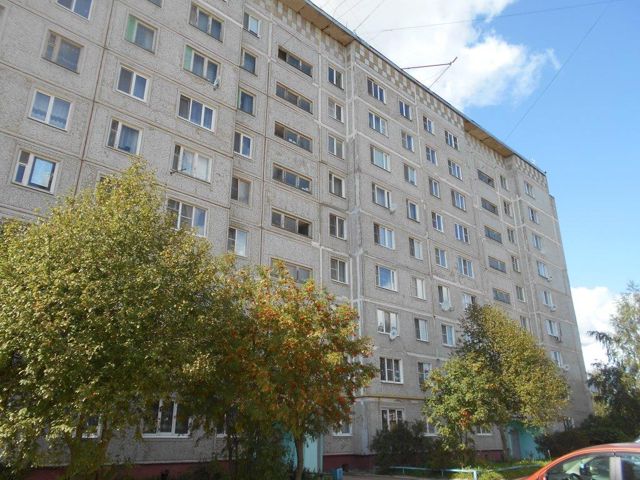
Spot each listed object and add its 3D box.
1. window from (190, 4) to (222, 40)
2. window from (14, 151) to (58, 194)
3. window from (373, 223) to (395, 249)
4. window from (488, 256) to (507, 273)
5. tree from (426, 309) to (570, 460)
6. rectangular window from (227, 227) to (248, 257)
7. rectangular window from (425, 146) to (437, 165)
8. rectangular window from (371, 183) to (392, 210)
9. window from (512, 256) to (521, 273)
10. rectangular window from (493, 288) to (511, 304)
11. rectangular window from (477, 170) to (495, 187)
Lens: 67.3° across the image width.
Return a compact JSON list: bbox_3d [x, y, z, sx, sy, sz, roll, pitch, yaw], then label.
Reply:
[{"bbox_3d":[-5.909,-11.356,25.306,1.950,1.387,0.150,18,-28,-39],"label":"window"},{"bbox_3d":[-10.420,-2.489,17.636,1.400,1.400,0.150,18,-27,-39],"label":"window"},{"bbox_3d":[4.066,-0.208,30.510,1.970,1.370,0.150,18,-28,-38],"label":"window"},{"bbox_3d":[15.454,2.163,41.904,2.750,0.800,0.200,18,-28,-38],"label":"window"},{"bbox_3d":[10.170,8.281,27.801,7.500,8.700,6.800,-7,-23,18],"label":"tree"},{"bbox_3d":[-4.139,0.117,23.759,1.340,1.370,0.150,18,-28,-38],"label":"rectangular window"},{"bbox_3d":[8.702,-6.557,37.532,1.240,1.300,0.200,18,-28,-38],"label":"rectangular window"},{"bbox_3d":[4.099,-2.853,31.826,1.968,1.357,0.200,18,-27,-39],"label":"rectangular window"},{"bbox_3d":[18.108,2.203,44.449,1.250,1.300,0.200,18,-28,-38],"label":"window"},{"bbox_3d":[15.414,4.818,40.770,2.770,0.920,0.150,18,-28,-38],"label":"rectangular window"},{"bbox_3d":[15.672,-5.652,45.437,2.840,0.956,0.150,18,-28,-39],"label":"rectangular window"}]

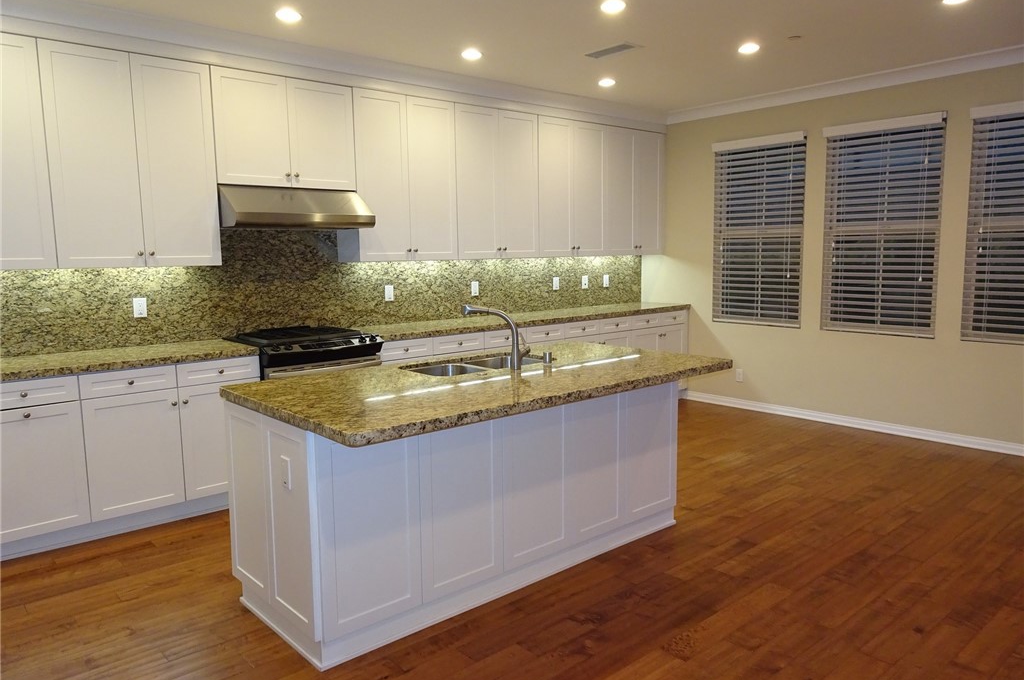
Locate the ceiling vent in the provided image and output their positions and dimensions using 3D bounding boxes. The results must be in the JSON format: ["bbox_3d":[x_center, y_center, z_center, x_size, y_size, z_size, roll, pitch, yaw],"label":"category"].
[{"bbox_3d":[0.648,-1.859,4.598,0.193,0.025,0.390,-7,9,-40],"label":"ceiling vent"}]

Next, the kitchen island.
[{"bbox_3d":[-0.057,0.596,3.193,2.031,0.914,1.080,-7,9,-40],"label":"kitchen island"}]

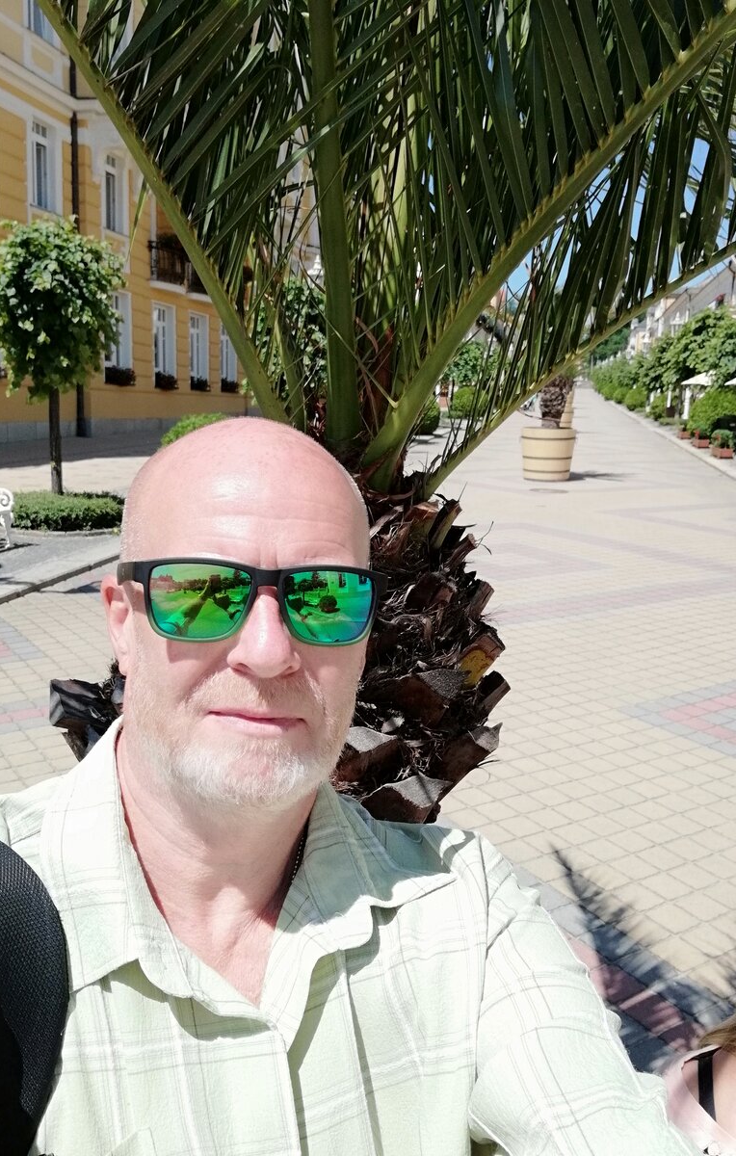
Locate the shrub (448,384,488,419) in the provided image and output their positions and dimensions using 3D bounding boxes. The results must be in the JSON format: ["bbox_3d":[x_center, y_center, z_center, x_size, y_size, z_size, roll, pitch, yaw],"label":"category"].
[{"bbox_3d":[4.737,-8.319,44.000,1.850,1.600,1.750,2,10,0],"label":"shrub"}]

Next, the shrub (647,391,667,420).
[{"bbox_3d":[13.932,-8.276,45.000,1.200,1.400,1.200,2,10,0],"label":"shrub"}]

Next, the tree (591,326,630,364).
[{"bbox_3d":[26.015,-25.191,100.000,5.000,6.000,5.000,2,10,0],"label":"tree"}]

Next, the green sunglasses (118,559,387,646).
[{"bbox_3d":[-0.078,0.014,0.583,0.145,0.050,0.145,3,-1,-19],"label":"green sunglasses"}]

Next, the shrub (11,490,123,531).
[{"bbox_3d":[-3.555,-0.807,10.800,1.500,0.340,1.350,2,10,0],"label":"shrub"}]

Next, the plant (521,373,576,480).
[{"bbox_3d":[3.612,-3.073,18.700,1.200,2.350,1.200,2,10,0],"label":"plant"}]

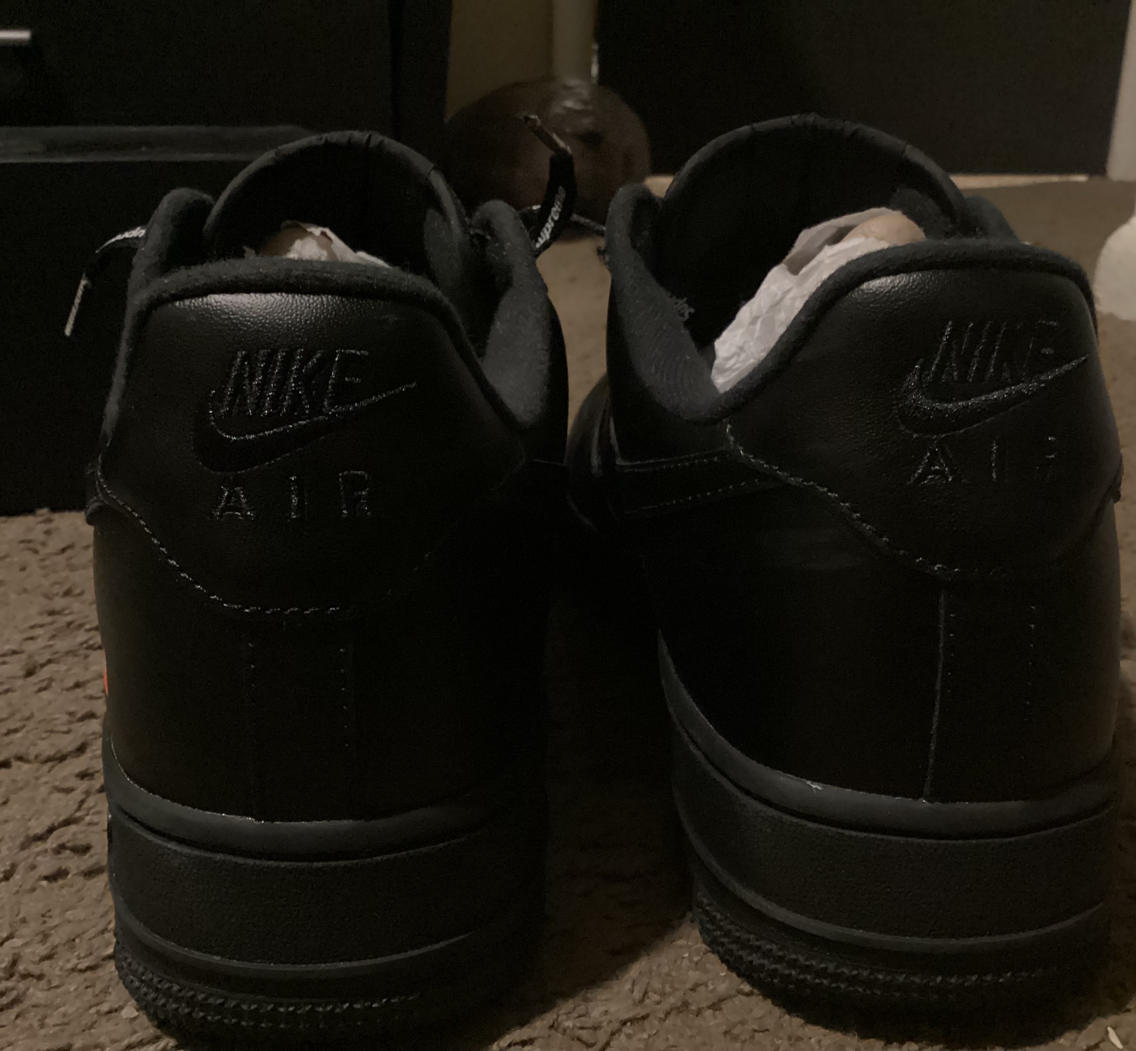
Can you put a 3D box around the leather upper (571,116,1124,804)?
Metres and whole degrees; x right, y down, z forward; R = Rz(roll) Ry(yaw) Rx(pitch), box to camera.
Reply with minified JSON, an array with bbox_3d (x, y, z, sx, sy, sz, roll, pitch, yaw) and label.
[{"bbox_3d":[0.042,-0.046,0.325,0.108,0.109,0.293,-2,18,-8],"label":"leather upper"}]

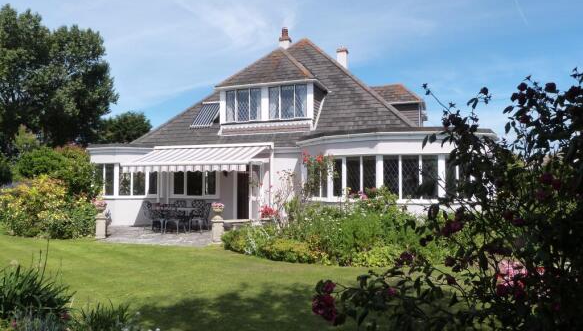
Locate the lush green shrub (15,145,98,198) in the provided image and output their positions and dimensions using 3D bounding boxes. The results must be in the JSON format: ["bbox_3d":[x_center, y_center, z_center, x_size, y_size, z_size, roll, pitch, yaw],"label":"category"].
[{"bbox_3d":[-7.759,0.764,13.900,2.600,2.600,2.200,-1,-3,18],"label":"lush green shrub"}]

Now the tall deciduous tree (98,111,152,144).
[{"bbox_3d":[-13.090,-0.671,33.000,4.800,7.000,4.600,-1,-3,18],"label":"tall deciduous tree"}]

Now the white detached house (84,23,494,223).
[{"bbox_3d":[0.720,-2.130,17.600,13.200,8.800,12.800,-1,-3,18],"label":"white detached house"}]

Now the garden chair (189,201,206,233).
[{"bbox_3d":[-2.925,1.611,13.100,0.540,0.940,0.570,-1,-3,18],"label":"garden chair"}]

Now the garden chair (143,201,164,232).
[{"bbox_3d":[-4.360,1.630,13.300,0.580,0.920,0.550,-1,-3,18],"label":"garden chair"}]

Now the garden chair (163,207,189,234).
[{"bbox_3d":[-3.567,1.637,13.000,0.560,0.880,0.570,-1,-3,18],"label":"garden chair"}]

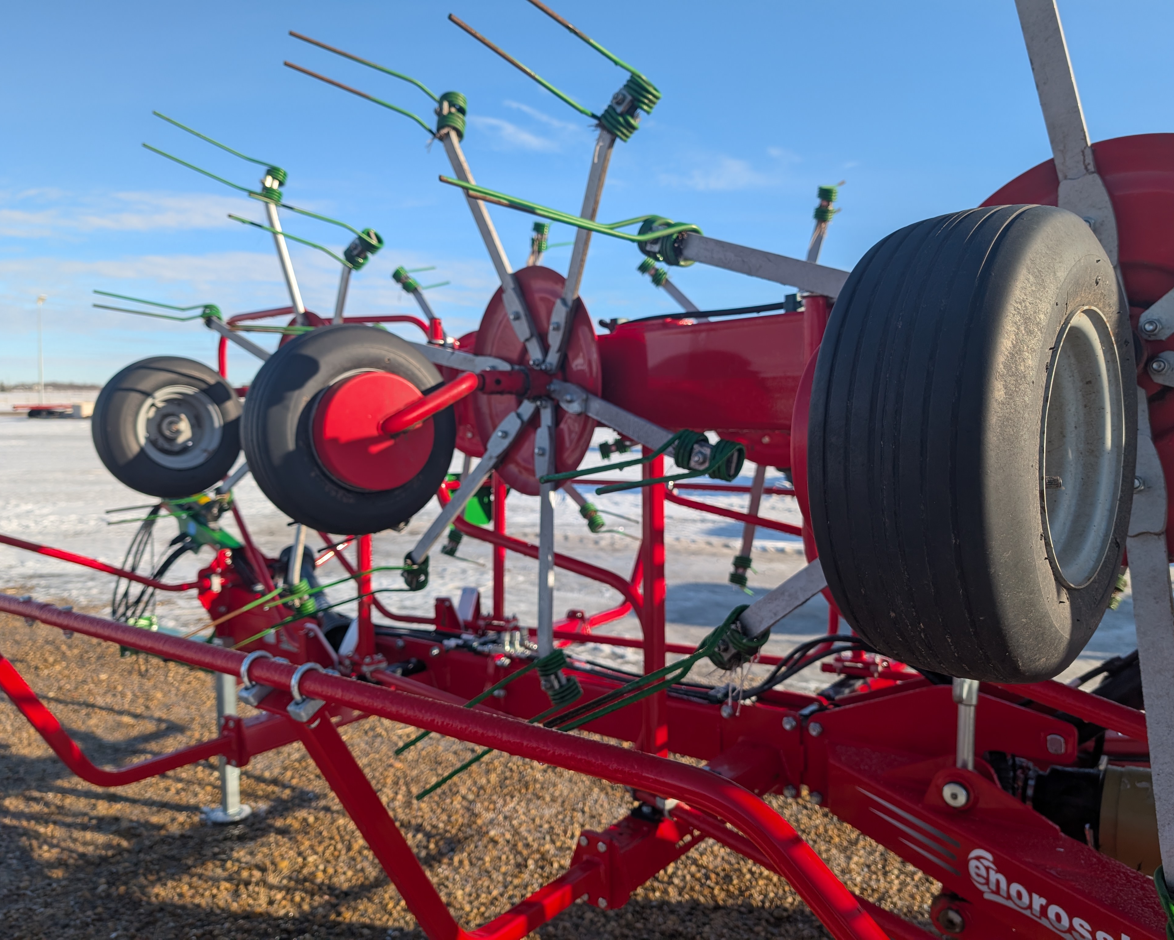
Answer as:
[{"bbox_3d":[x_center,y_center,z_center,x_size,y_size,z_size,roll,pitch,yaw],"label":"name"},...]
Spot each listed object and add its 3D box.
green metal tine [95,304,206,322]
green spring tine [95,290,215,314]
[{"bbox_3d":[-1.554,-0.555,3.085,0.363,0.034,0.012,2,19,-28],"label":"green metal tine"},{"bbox_3d":[-1.582,-0.612,3.166,0.393,0.047,0.012,3,34,-27],"label":"green spring tine"}]

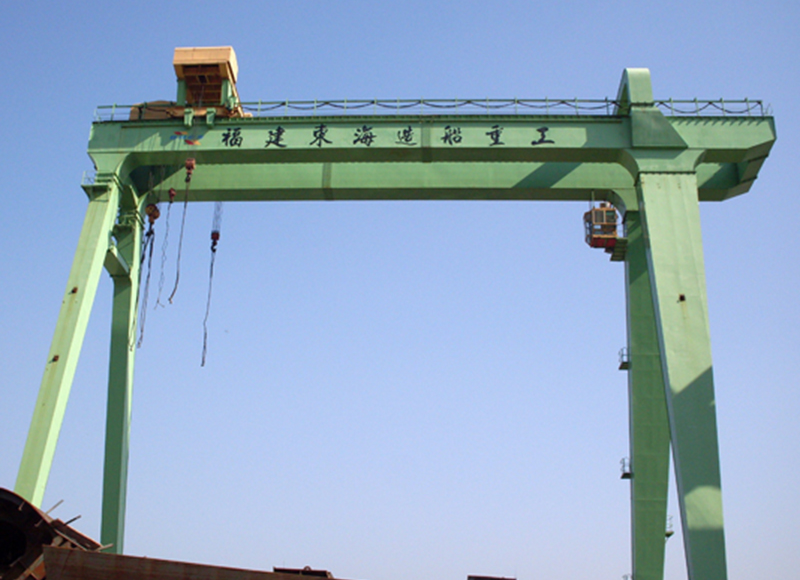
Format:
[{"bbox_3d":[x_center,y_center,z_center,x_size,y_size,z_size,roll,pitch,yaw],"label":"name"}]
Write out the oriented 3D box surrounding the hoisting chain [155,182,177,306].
[{"bbox_3d":[-13.972,-2.680,52.742,0.866,8.354,0.450,0,-26,3],"label":"hoisting chain"}]

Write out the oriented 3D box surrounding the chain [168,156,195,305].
[{"bbox_3d":[-12.235,-3.496,49.073,0.589,9.393,0.500,0,-26,3],"label":"chain"}]

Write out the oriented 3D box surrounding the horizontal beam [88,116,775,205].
[{"bbox_3d":[1.723,-8.001,54.531,40.489,2.301,5.653,0,-26,3],"label":"horizontal beam"}]

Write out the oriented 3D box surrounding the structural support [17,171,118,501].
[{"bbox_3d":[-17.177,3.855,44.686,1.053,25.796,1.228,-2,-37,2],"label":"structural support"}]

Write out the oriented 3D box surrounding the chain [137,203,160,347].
[{"bbox_3d":[-15.206,-1.032,51.999,1.053,9.566,0.700,0,-26,3],"label":"chain"}]

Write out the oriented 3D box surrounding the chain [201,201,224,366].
[{"bbox_3d":[-12.020,-0.657,55.644,0.732,11.749,0.500,0,-26,3],"label":"chain"}]

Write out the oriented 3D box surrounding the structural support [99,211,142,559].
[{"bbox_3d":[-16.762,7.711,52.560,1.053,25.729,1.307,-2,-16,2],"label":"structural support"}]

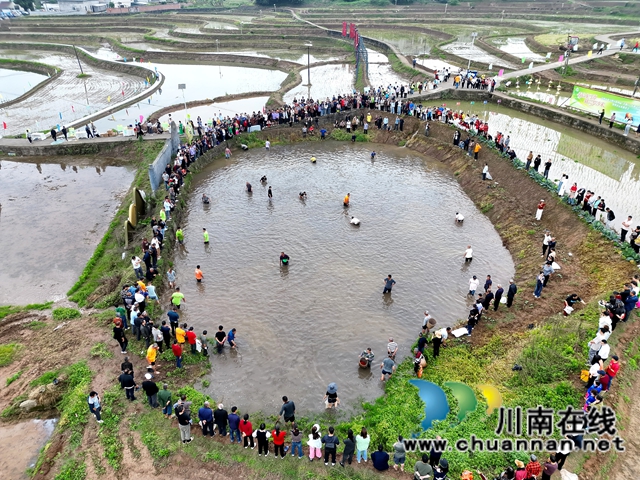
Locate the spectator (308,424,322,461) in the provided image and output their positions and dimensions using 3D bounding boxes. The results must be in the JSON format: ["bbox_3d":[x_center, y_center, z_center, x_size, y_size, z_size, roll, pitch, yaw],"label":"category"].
[{"bbox_3d":[-0.153,7.186,15.810,0.520,1.653,0.360,2,24,5],"label":"spectator"}]

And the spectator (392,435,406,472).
[{"bbox_3d":[2.808,7.301,15.204,0.500,1.617,0.380,0,29,0],"label":"spectator"}]

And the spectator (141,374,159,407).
[{"bbox_3d":[-6.661,5.917,17.515,0.560,1.650,0.380,16,33,26],"label":"spectator"}]

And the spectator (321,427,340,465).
[{"bbox_3d":[0.360,6.874,14.825,0.560,1.735,0.380,0,29,0],"label":"spectator"}]

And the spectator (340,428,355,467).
[{"bbox_3d":[0.994,7.201,15.460,0.500,1.671,0.380,-7,25,-14],"label":"spectator"}]

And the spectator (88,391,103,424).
[{"bbox_3d":[-8.669,6.468,17.245,0.500,1.558,0.500,-5,30,-9],"label":"spectator"}]

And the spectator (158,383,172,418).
[{"bbox_3d":[-6.037,6.309,17.431,0.520,1.676,0.340,1,24,3],"label":"spectator"}]

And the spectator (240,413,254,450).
[{"bbox_3d":[-2.695,7.030,16.354,0.500,1.643,0.330,5,25,11],"label":"spectator"}]

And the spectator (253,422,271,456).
[{"bbox_3d":[-2.067,7.187,15.987,0.600,1.544,0.350,2,30,4],"label":"spectator"}]

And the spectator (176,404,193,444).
[{"bbox_3d":[-4.745,6.447,15.608,0.540,1.706,0.420,19,35,30],"label":"spectator"}]

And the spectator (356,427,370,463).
[{"bbox_3d":[1.509,7.295,15.835,0.500,1.636,0.330,1,24,3],"label":"spectator"}]

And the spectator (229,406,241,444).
[{"bbox_3d":[-3.057,6.590,15.892,0.480,1.678,0.330,6,30,10],"label":"spectator"}]

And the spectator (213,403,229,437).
[{"bbox_3d":[-3.837,7.002,17.305,0.520,1.593,0.330,2,24,5],"label":"spectator"}]

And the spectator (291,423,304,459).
[{"bbox_3d":[-0.848,7.318,16.160,0.480,1.616,0.330,5,25,11],"label":"spectator"}]

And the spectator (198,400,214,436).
[{"bbox_3d":[-4.095,6.501,16.163,0.500,1.665,0.360,8,30,13],"label":"spectator"}]

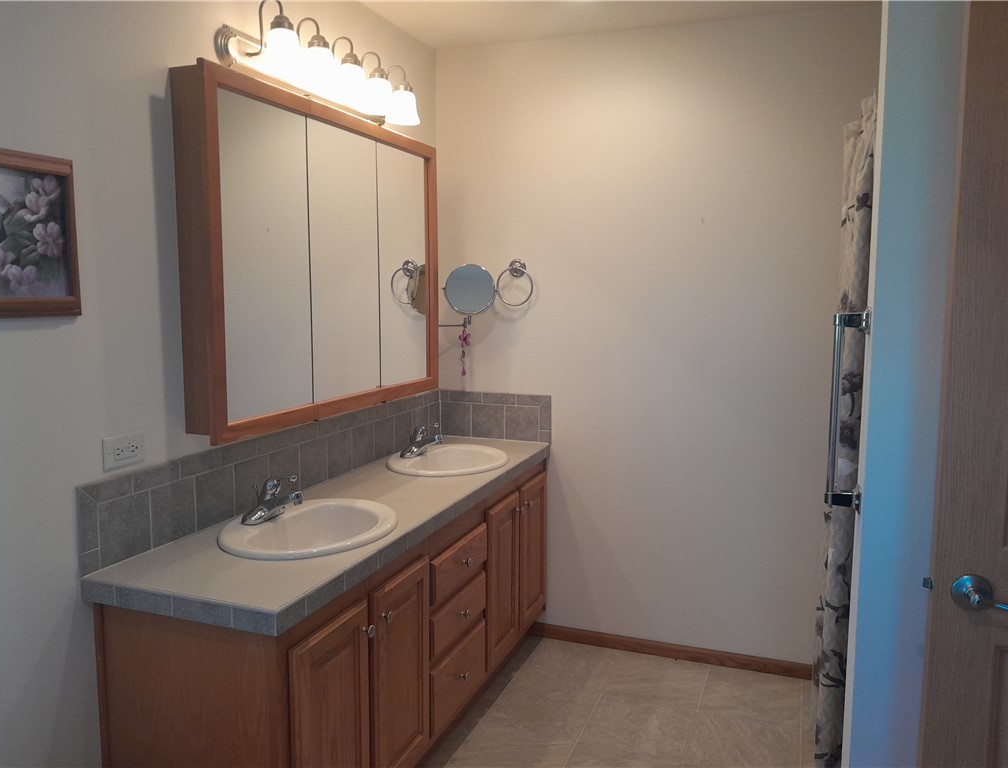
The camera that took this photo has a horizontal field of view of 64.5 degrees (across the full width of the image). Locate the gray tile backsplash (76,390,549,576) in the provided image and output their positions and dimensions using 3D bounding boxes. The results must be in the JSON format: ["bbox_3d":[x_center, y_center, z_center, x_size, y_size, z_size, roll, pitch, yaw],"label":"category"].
[{"bbox_3d":[-0.358,0.233,2.478,0.499,0.202,1.834,3,7,20],"label":"gray tile backsplash"}]

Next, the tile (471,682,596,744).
[{"bbox_3d":[0.142,1.135,2.804,0.348,0.010,0.345,3,7,20],"label":"tile"}]

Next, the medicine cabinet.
[{"bbox_3d":[-0.525,-0.372,2.506,0.113,0.905,1.266,3,7,20],"label":"medicine cabinet"}]

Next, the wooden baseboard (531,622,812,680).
[{"bbox_3d":[0.643,1.058,3.175,1.098,0.066,0.013,3,7,20],"label":"wooden baseboard"}]

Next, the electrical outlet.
[{"bbox_3d":[-0.860,0.153,1.815,0.008,0.073,0.116,3,7,20],"label":"electrical outlet"}]

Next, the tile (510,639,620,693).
[{"bbox_3d":[0.266,1.099,3.126,0.348,0.010,0.350,3,7,20],"label":"tile"}]

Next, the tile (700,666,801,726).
[{"bbox_3d":[0.898,1.130,2.894,0.338,0.010,0.350,3,7,20],"label":"tile"}]

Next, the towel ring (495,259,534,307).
[{"bbox_3d":[0.048,-0.406,3.208,0.152,0.187,0.057,3,7,20],"label":"towel ring"}]

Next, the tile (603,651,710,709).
[{"bbox_3d":[0.585,1.115,3.009,0.331,0.010,0.350,3,7,20],"label":"tile"}]

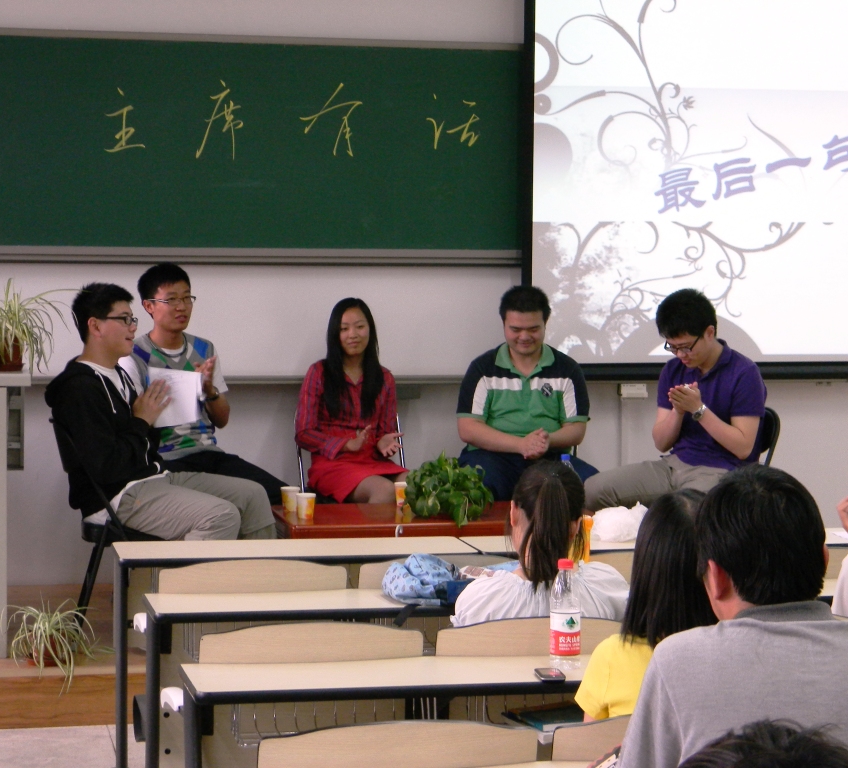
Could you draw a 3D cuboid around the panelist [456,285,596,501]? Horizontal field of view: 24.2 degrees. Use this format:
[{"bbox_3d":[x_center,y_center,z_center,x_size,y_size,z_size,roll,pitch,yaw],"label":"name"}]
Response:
[{"bbox_3d":[0.385,0.251,8.120,0.570,1.310,0.780,0,4,-1],"label":"panelist"}]

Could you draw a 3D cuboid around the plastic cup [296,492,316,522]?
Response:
[{"bbox_3d":[-0.436,0.455,7.350,0.074,0.089,0.074,0,3,0],"label":"plastic cup"}]

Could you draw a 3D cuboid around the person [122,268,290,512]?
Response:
[{"bbox_3d":[-0.890,0.213,7.820,0.520,1.390,0.780,-2,5,-33],"label":"person"}]

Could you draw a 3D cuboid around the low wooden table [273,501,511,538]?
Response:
[{"bbox_3d":[0.056,0.716,7.559,1.200,0.450,0.620,0,4,-13],"label":"low wooden table"}]

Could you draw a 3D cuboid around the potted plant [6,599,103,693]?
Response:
[{"bbox_3d":[-1.279,0.899,6.840,0.330,0.300,0.330,0,4,-11],"label":"potted plant"}]

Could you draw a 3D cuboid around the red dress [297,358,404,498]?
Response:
[{"bbox_3d":[-0.306,0.199,8.150,0.430,0.560,0.450,0,3,-13],"label":"red dress"}]

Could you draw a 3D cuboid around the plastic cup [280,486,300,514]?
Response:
[{"bbox_3d":[-0.507,0.441,7.532,0.074,0.092,0.074,1,4,0],"label":"plastic cup"}]

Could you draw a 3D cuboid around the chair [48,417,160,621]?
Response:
[{"bbox_3d":[-1.129,0.543,7.400,0.520,0.820,0.450,0,3,-11],"label":"chair"}]

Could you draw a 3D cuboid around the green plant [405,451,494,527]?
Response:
[{"bbox_3d":[0.095,0.382,7.380,0.320,0.255,0.310,0,3,0],"label":"green plant"}]

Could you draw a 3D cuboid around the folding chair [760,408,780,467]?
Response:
[{"bbox_3d":[1.165,0.502,8.300,0.480,0.800,0.450,-2,5,-37],"label":"folding chair"}]

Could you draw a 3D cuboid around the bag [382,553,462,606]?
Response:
[{"bbox_3d":[0.006,0.492,5.120,0.230,0.120,0.210,0,3,-11],"label":"bag"}]

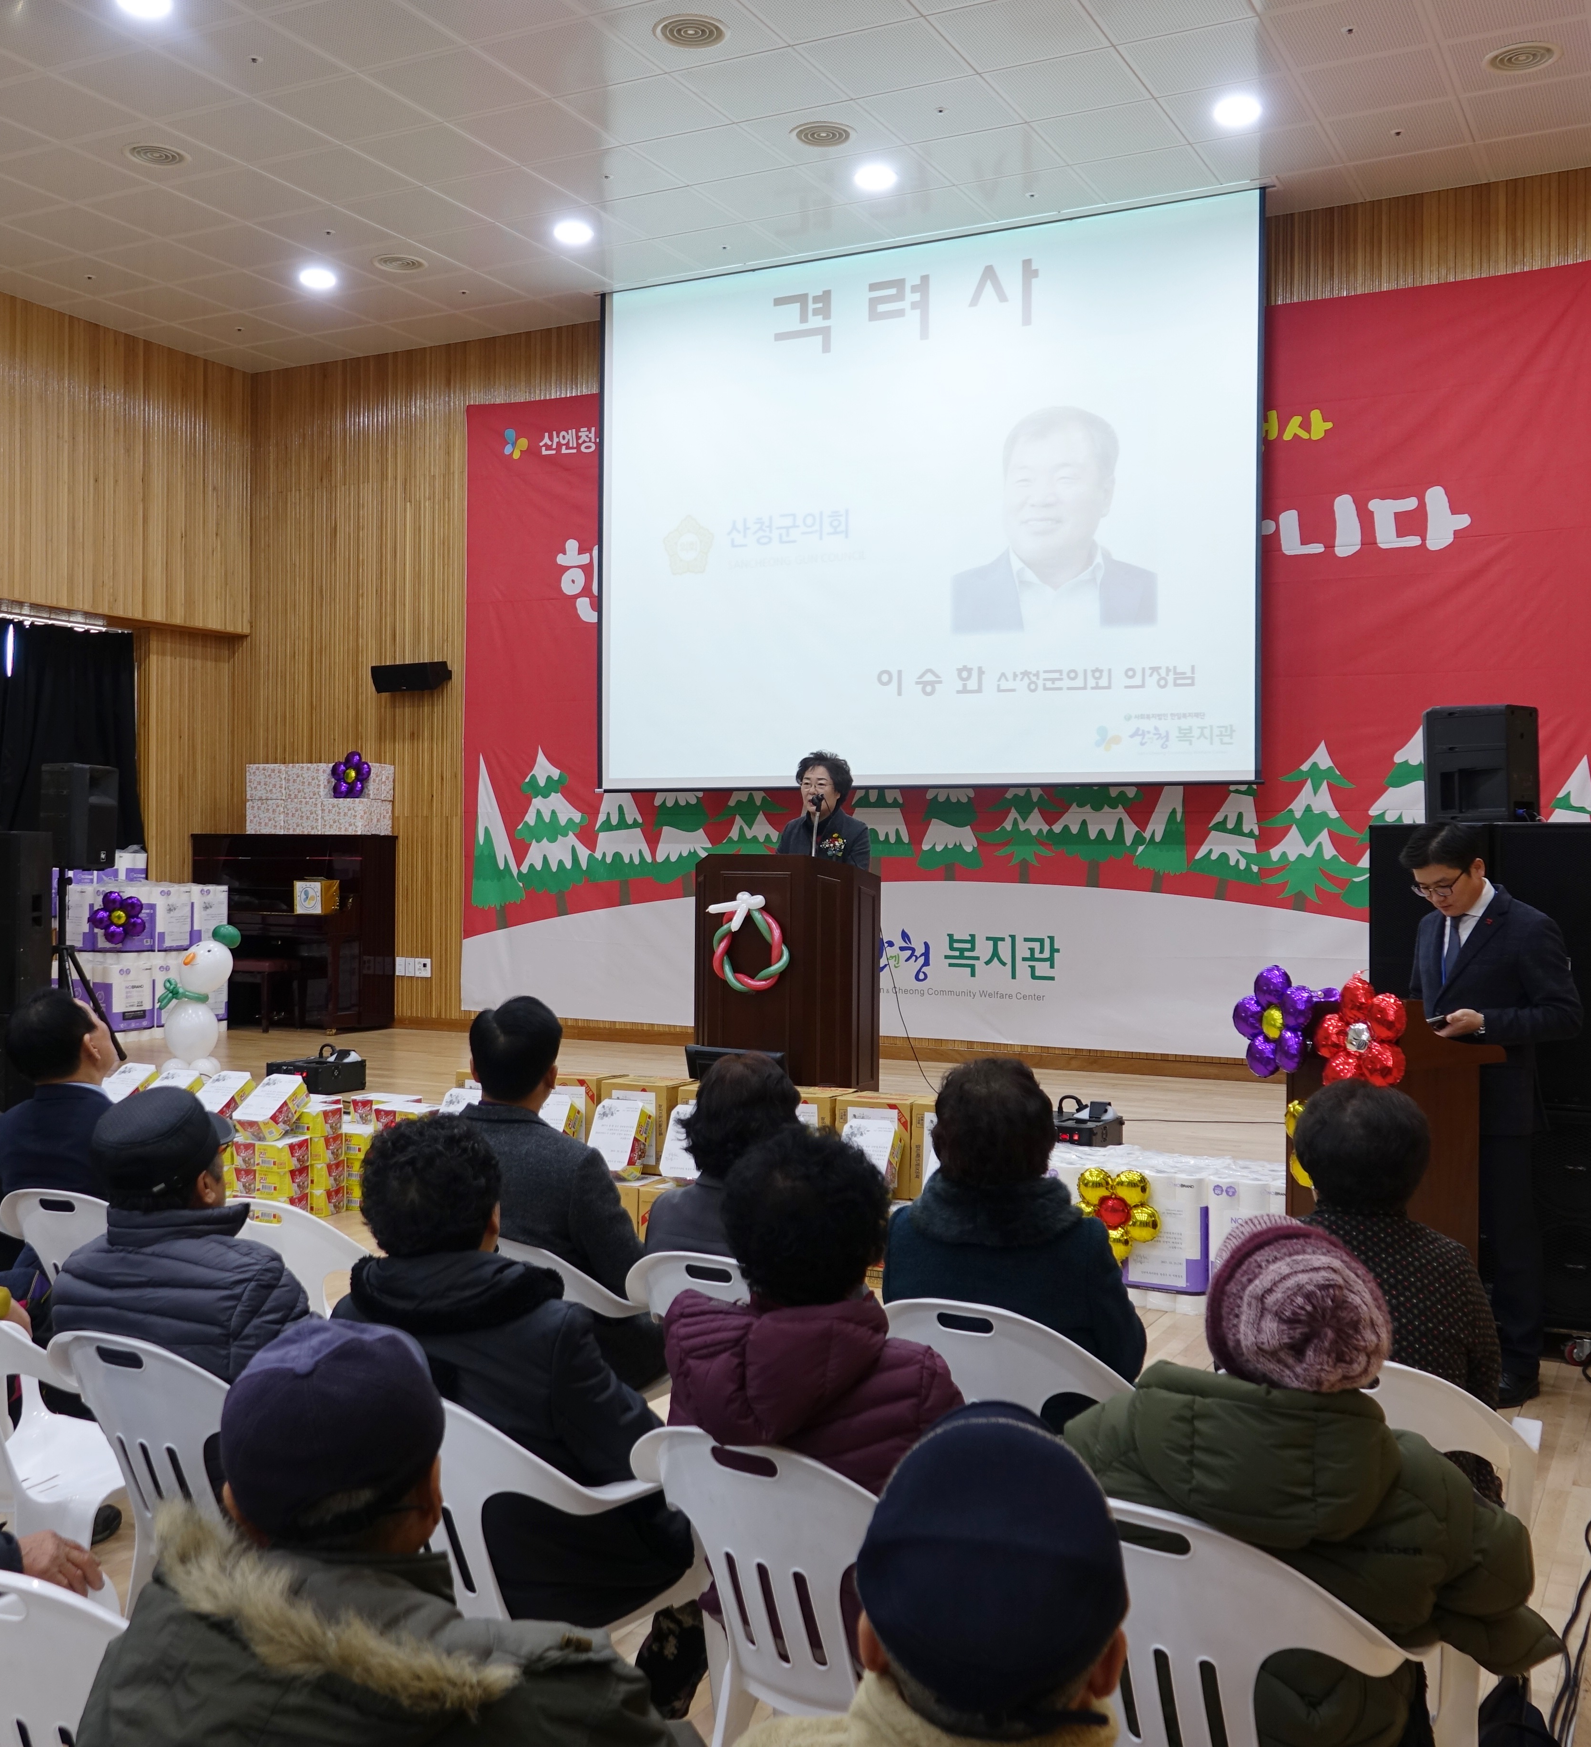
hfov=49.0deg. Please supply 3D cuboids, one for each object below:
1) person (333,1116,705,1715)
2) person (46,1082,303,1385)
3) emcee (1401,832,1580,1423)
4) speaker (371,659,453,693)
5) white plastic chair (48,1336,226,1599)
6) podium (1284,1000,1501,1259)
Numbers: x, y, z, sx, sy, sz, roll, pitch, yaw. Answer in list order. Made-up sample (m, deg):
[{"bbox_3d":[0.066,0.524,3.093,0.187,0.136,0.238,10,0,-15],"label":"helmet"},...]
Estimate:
[{"bbox_3d":[-0.443,0.970,2.985,0.570,1.180,0.800,1,1,27],"label":"person"},{"bbox_3d":[-0.931,0.956,3.269,0.500,1.170,0.760,1,1,31],"label":"person"},{"bbox_3d":[2.041,0.693,5.100,0.330,1.680,0.470,0,1,-28],"label":"emcee"},{"bbox_3d":[-2.586,-1.301,11.706,0.485,0.170,0.180,1,19,28],"label":"speaker"},{"bbox_3d":[-0.975,1.139,3.058,0.560,0.810,0.560,1,1,28],"label":"white plastic chair"},{"bbox_3d":[1.675,0.953,4.920,0.410,1.160,0.570,0,1,-5],"label":"podium"}]

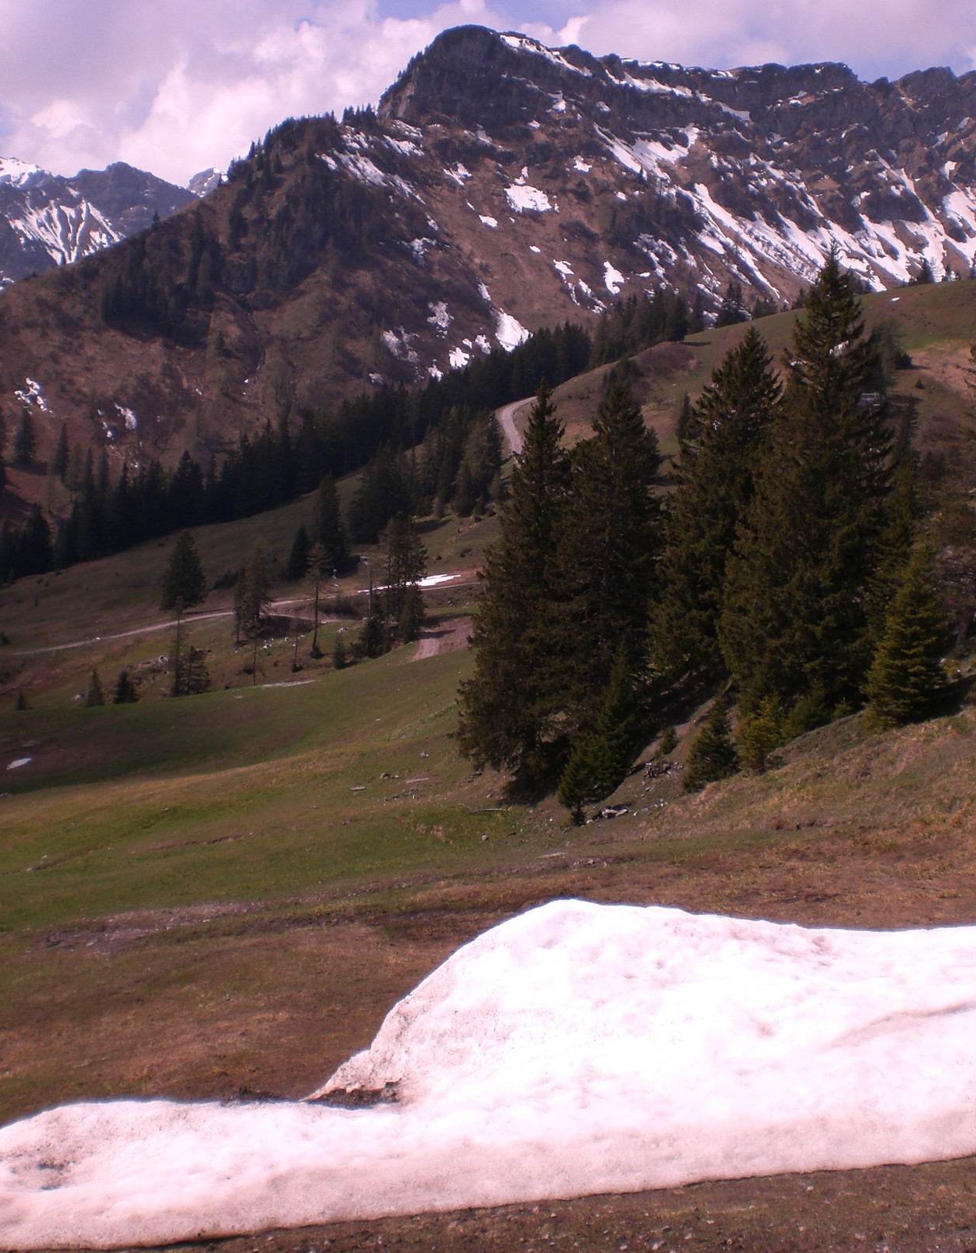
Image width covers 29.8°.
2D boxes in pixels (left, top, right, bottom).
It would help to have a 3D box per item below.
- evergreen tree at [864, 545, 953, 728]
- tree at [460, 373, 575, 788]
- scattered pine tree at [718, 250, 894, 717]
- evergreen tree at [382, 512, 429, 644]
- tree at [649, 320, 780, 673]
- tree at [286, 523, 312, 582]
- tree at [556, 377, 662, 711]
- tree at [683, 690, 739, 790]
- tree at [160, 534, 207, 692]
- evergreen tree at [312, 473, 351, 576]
[{"bbox_3d":[13.083,0.325,57.000,2.648,5.743,2.569,2,4,0],"label":"evergreen tree"},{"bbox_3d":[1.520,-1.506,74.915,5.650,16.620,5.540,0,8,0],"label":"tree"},{"bbox_3d":[11.485,-4.885,66.000,6.133,17.066,5.949,2,4,0],"label":"scattered pine tree"},{"bbox_3d":[-8.951,-4.996,195.000,4.796,14.426,4.652,2,4,0],"label":"evergreen tree"},{"bbox_3d":[10.518,-5.232,80.977,6.690,15.670,6.550,0,8,0],"label":"tree"},{"bbox_3d":[-26.224,-10.344,255.000,3.484,8.085,3.380,2,4,0],"label":"tree"},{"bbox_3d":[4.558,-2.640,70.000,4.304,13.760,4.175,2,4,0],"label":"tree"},{"bbox_3d":[6.431,3.338,53.000,1.593,2.913,1.545,2,4,0],"label":"tree"},{"bbox_3d":[-27.376,-1.182,164.033,4.200,14.820,4.120,0,8,0],"label":"tree"},{"bbox_3d":[-21.687,-14.246,255.000,5.227,14.014,5.070,2,4,0],"label":"evergreen tree"}]

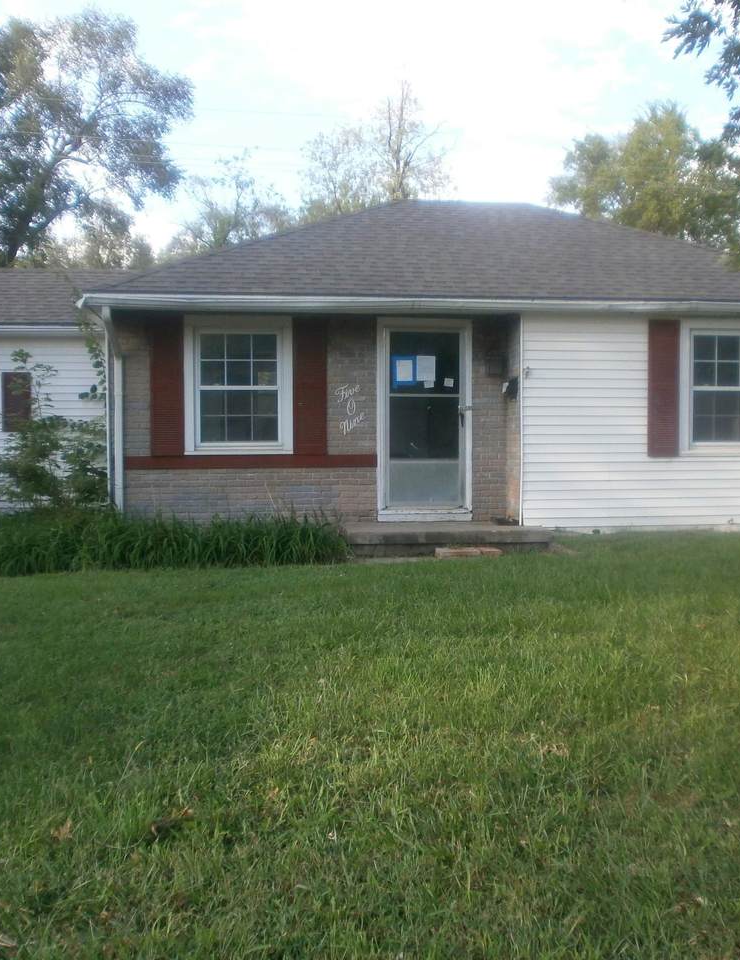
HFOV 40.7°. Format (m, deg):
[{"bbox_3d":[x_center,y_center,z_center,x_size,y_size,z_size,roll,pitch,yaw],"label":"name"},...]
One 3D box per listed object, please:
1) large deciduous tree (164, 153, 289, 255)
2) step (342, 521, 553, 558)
[{"bbox_3d":[-5.254,-6.162,37.218,6.000,11.809,6.000,0,2,-6],"label":"large deciduous tree"},{"bbox_3d":[0.707,0.635,10.699,2.121,0.270,1.420,0,2,-6],"label":"step"}]

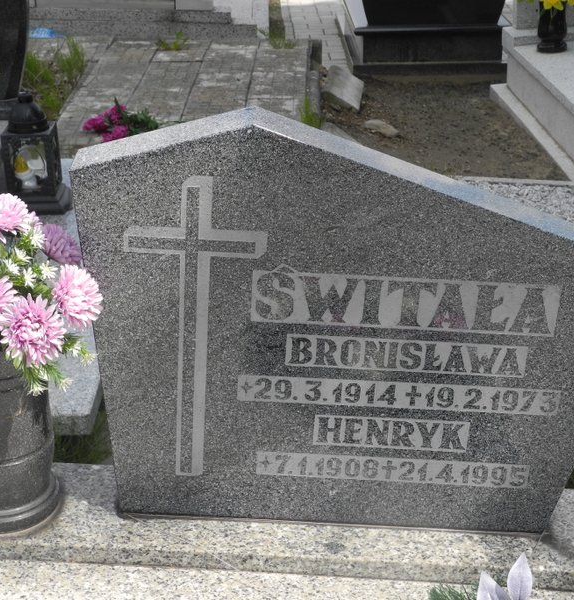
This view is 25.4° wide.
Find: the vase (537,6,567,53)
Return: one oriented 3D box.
[{"bbox_3d":[1.295,-1.325,6.155,0.145,0.220,0.145,5,24,11],"label":"vase"}]

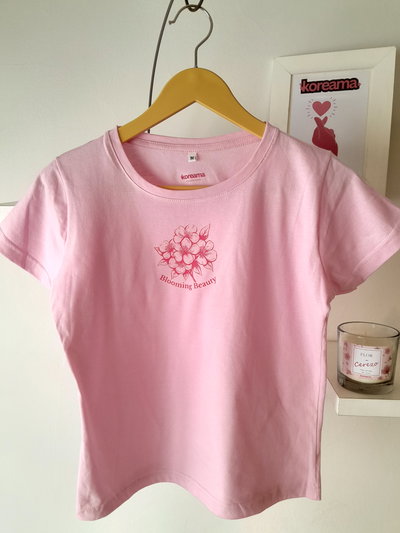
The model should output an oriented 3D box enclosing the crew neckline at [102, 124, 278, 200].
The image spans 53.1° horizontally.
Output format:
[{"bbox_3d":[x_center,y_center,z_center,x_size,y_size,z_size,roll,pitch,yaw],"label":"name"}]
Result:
[{"bbox_3d":[-0.010,-0.144,0.555,0.237,0.108,0.045,1,7,3],"label":"crew neckline"}]

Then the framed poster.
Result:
[{"bbox_3d":[0.239,-0.252,0.746,0.220,0.285,0.020,3,7,12],"label":"framed poster"}]

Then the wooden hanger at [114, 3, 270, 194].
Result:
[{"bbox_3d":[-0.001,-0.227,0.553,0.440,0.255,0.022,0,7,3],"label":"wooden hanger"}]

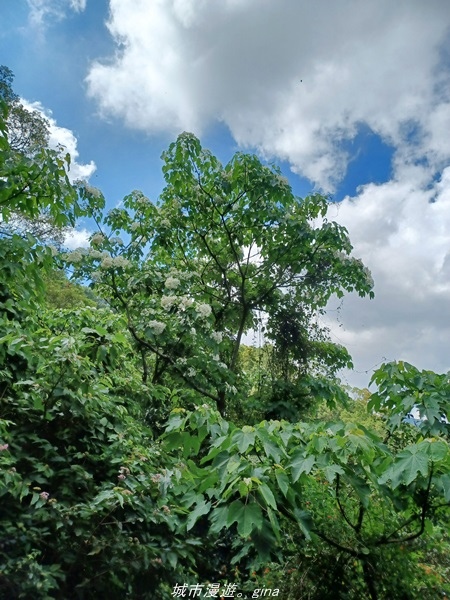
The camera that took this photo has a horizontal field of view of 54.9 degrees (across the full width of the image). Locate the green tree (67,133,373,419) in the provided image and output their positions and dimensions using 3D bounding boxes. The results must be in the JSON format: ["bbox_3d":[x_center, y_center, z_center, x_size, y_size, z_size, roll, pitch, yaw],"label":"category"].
[{"bbox_3d":[-0.100,-0.450,7.800,5.400,5.500,4.500,0,-13,0],"label":"green tree"}]

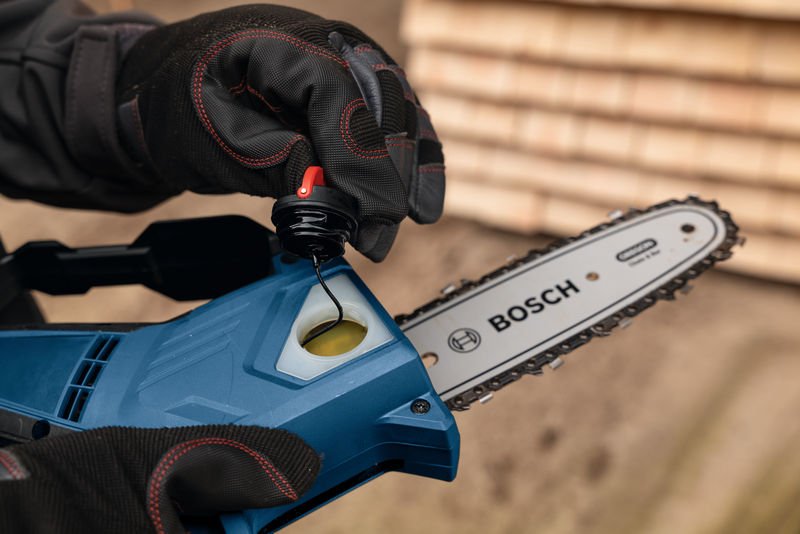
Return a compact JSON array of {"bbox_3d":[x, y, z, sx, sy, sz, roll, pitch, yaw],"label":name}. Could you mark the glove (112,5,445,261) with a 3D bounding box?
[{"bbox_3d":[-0.052,-0.057,0.545,0.138,0.102,0.100,8,6,11],"label":"glove"}]

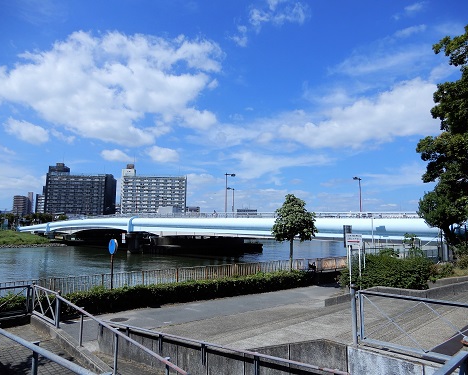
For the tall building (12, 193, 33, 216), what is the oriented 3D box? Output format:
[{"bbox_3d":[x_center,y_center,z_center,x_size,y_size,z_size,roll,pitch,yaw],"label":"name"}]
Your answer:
[{"bbox_3d":[-261.440,28.351,429.711,14.000,42.000,20.000,1,-6,-4],"label":"tall building"}]

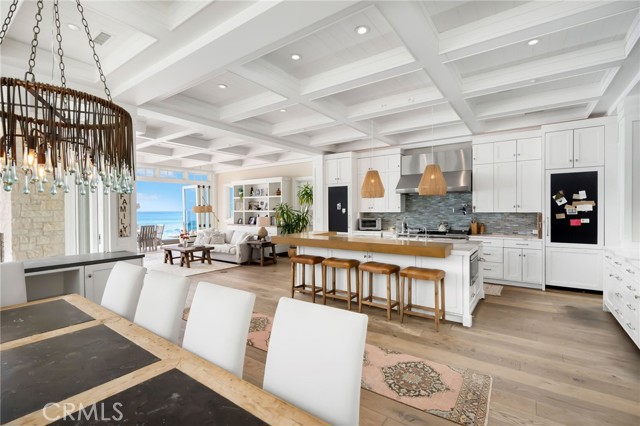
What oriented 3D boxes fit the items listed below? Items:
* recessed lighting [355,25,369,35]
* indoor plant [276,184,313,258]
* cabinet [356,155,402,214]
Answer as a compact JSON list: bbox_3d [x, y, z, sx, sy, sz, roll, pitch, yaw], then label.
[{"bbox_3d":[0.426,-1.888,2.960,0.161,0.030,0.161,0,0,0],"label":"recessed lighting"},{"bbox_3d":[-0.720,0.240,8.401,1.120,2.230,1.100,0,0,35],"label":"indoor plant"},{"bbox_3d":[1.550,-0.721,7.249,1.140,1.400,0.360,0,0,35],"label":"cabinet"}]

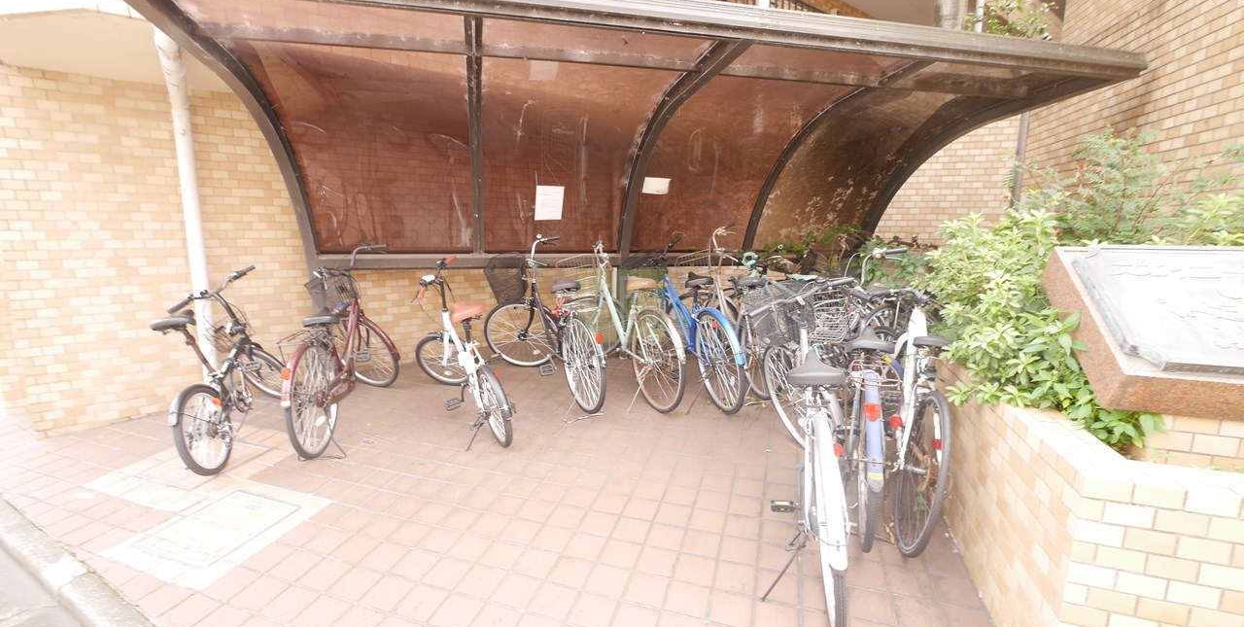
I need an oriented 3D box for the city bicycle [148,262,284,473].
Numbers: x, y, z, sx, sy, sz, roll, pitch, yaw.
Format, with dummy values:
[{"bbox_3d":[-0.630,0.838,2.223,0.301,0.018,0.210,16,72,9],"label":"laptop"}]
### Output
[{"bbox_3d":[-2.427,0.280,3.094,0.550,1.000,1.460,-7,13,-16],"label":"city bicycle"}]

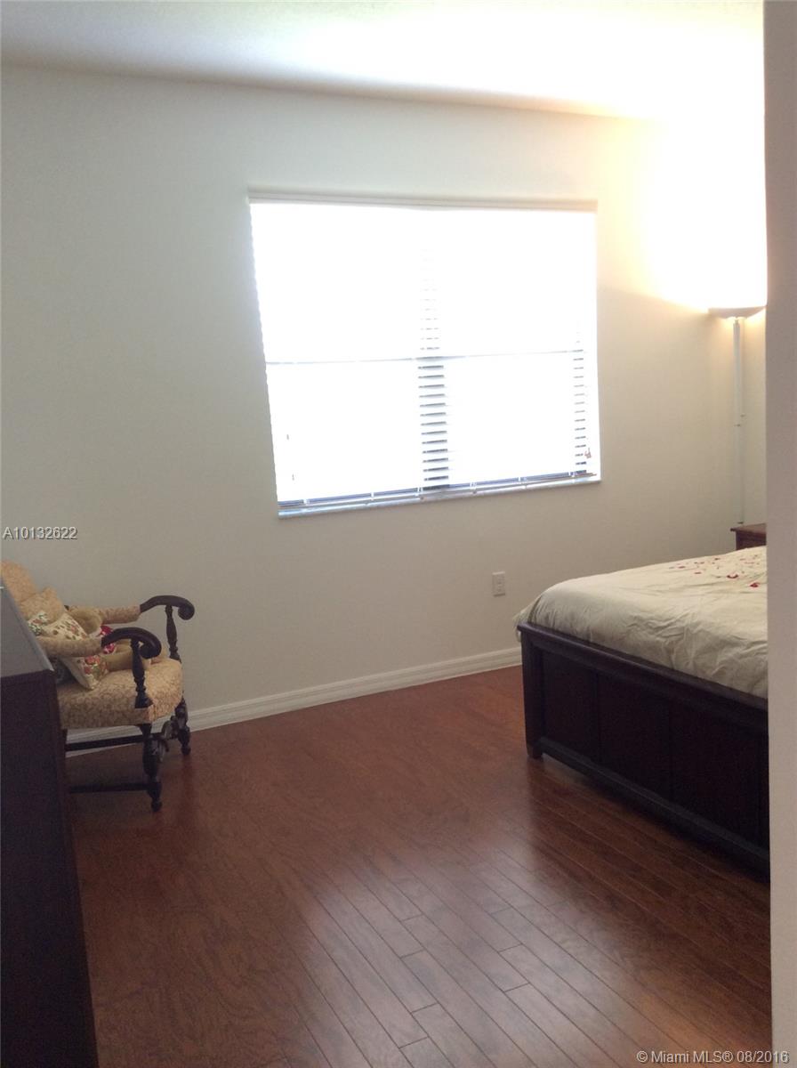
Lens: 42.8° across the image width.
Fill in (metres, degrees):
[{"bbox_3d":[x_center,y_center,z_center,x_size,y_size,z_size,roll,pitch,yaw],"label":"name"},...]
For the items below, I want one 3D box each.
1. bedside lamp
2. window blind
[{"bbox_3d":[1.847,-0.324,5.501,0.310,1.787,0.310,-7,9,-26],"label":"bedside lamp"},{"bbox_3d":[0.221,-0.896,4.884,1.810,1.387,0.065,-7,9,-26],"label":"window blind"}]

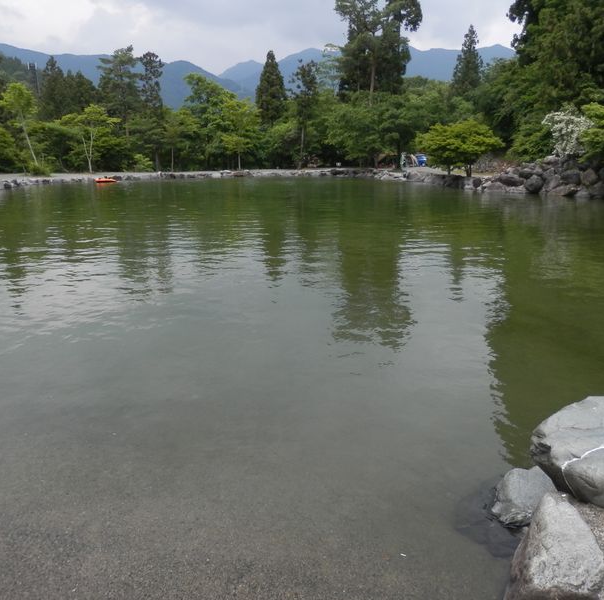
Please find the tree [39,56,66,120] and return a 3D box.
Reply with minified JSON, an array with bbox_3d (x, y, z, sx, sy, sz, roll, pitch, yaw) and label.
[{"bbox_3d":[-37.028,-27.746,85.911,4.390,15.810,4.390,-5,14,-22],"label":"tree"}]

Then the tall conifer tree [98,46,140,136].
[{"bbox_3d":[-23.128,-24.197,73.392,5.100,14.900,5.100,-4,14,-16],"label":"tall conifer tree"}]

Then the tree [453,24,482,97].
[{"bbox_3d":[24.412,-29.934,85.390,4.840,19.900,4.840,4,14,15],"label":"tree"}]

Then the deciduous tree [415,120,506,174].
[{"bbox_3d":[12.405,-12.101,45.947,6.750,4.460,6.070,3,14,14],"label":"deciduous tree"}]

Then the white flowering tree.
[{"bbox_3d":[16.867,-10.489,36.565,3.010,3.110,2.710,6,15,23],"label":"white flowering tree"}]

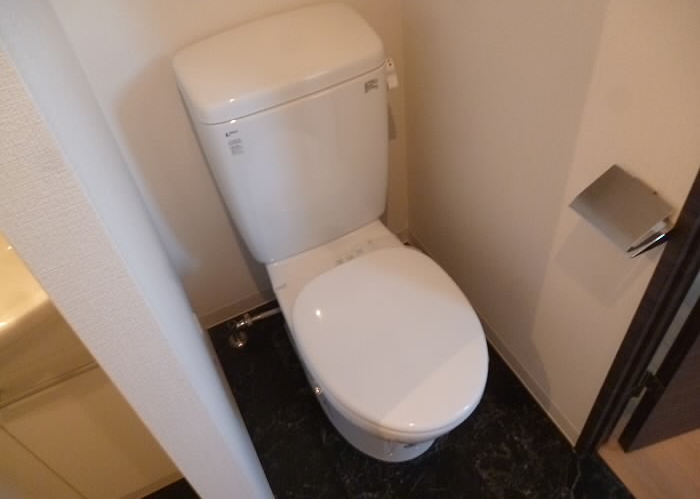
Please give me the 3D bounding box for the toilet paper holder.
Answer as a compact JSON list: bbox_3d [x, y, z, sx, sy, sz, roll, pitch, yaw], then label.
[{"bbox_3d":[0.425,-0.054,0.903,0.091,0.086,0.124,-23,48,-14],"label":"toilet paper holder"}]

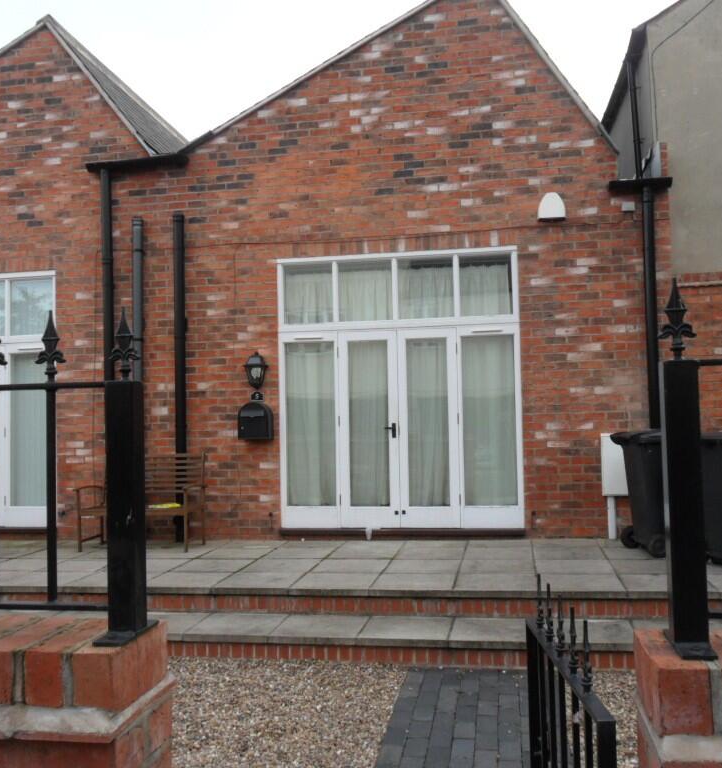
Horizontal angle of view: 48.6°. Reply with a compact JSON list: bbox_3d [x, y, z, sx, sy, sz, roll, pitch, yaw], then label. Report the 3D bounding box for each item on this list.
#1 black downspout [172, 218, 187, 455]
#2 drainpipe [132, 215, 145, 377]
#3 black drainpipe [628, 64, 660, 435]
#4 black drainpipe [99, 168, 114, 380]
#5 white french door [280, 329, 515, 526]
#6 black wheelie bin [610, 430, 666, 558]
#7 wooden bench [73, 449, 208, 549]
[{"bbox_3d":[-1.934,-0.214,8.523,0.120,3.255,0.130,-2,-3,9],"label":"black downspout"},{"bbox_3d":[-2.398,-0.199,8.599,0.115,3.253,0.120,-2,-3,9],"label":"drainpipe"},{"bbox_3d":[2.828,-1.069,7.910,0.200,4.600,0.280,-2,-3,9],"label":"black drainpipe"},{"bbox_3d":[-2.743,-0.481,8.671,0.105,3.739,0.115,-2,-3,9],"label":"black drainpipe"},{"bbox_3d":[0.387,0.444,8.185,2.490,2.060,0.100,-2,-3,9],"label":"white french door"},{"bbox_3d":[2.626,0.956,7.063,0.600,1.060,0.530,-1,-3,-7],"label":"black wheelie bin"},{"bbox_3d":[-2.166,1.165,7.976,1.179,0.940,0.594,-2,-3,9],"label":"wooden bench"}]

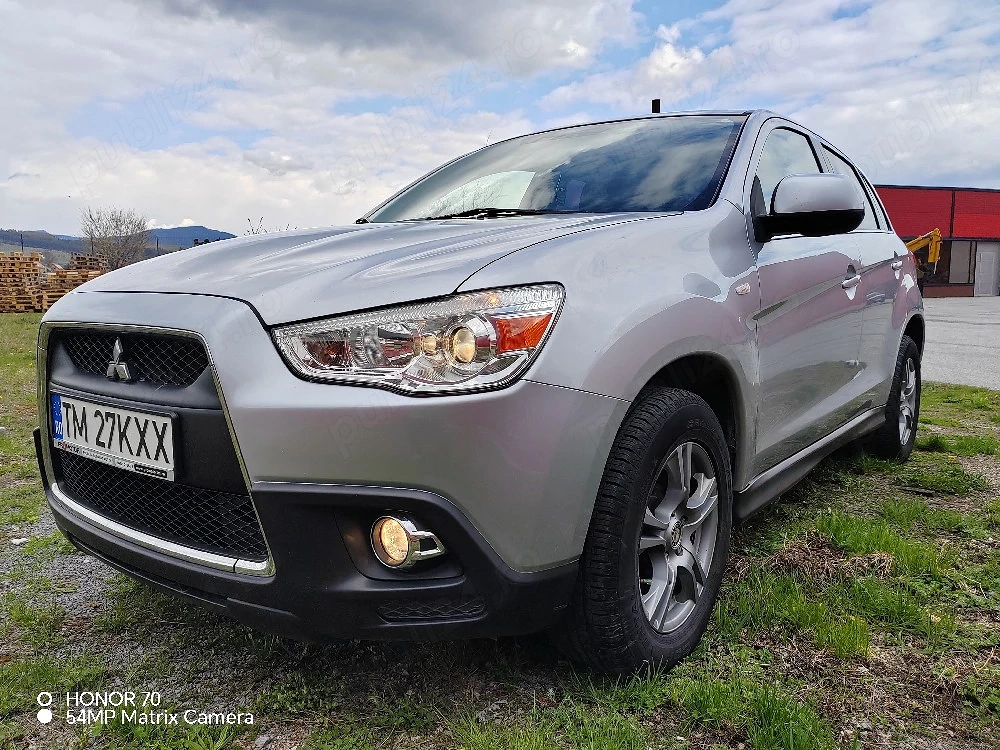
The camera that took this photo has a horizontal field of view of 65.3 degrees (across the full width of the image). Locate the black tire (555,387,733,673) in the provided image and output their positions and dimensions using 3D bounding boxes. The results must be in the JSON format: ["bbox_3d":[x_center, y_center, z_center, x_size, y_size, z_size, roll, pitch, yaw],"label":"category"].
[{"bbox_3d":[0.347,0.368,1.931,0.220,0.675,0.675,5,8,38],"label":"black tire"}]

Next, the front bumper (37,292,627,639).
[{"bbox_3d":[-0.633,0.147,1.882,1.770,0.700,0.640,5,8,38],"label":"front bumper"}]

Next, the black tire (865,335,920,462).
[{"bbox_3d":[1.988,0.120,4.024,0.220,0.675,0.675,5,8,38],"label":"black tire"}]

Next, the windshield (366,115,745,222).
[{"bbox_3d":[0.129,-0.704,2.773,1.420,0.160,0.880,5,39,38],"label":"windshield"}]

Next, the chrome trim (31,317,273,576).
[{"bbox_3d":[-0.799,0.117,1.664,0.965,0.460,0.120,5,8,38],"label":"chrome trim"}]

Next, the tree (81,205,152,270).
[{"bbox_3d":[-16.246,-4.971,33.000,3.100,4.200,2.900,-3,7,-26],"label":"tree"}]

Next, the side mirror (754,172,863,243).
[{"bbox_3d":[0.897,-0.487,2.280,0.245,0.205,0.230,5,8,38],"label":"side mirror"}]

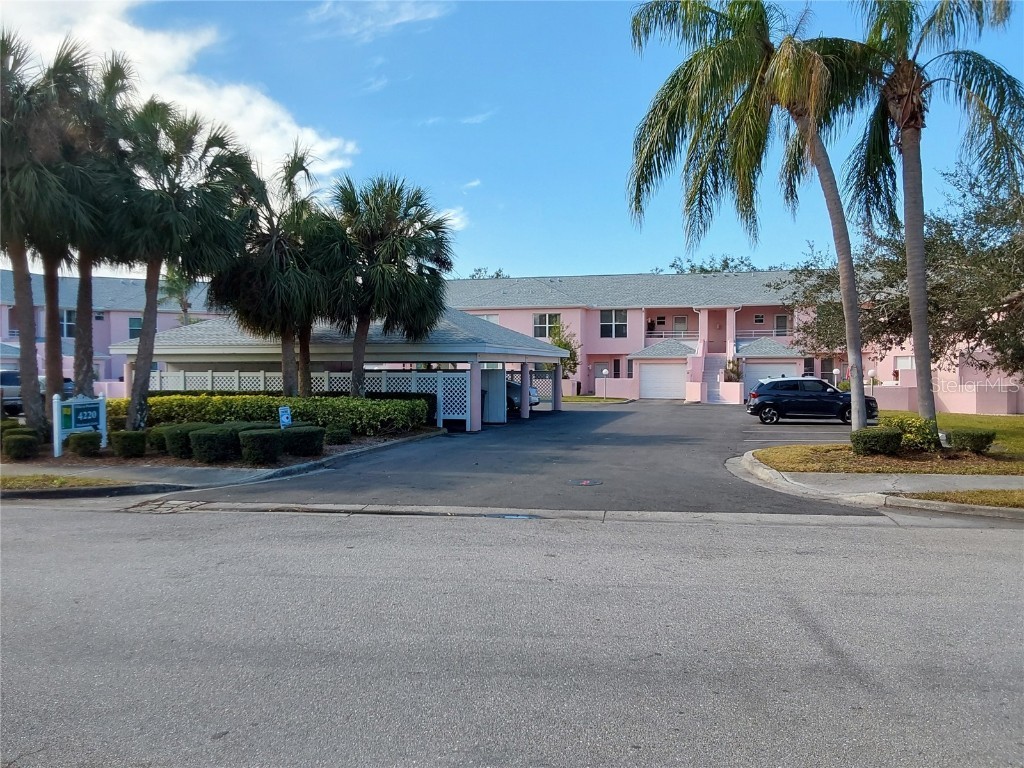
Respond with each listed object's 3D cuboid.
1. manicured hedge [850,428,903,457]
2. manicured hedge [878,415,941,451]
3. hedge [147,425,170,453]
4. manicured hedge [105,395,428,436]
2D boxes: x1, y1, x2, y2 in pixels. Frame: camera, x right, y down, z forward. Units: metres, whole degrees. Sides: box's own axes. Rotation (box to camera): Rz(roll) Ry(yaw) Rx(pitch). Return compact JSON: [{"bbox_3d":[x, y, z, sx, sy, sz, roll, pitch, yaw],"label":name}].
[{"bbox_3d":[7.218,1.128,16.426,0.800,0.490,0.750,0,1,8],"label":"manicured hedge"},{"bbox_3d":[8.410,1.011,17.524,1.080,0.680,0.900,0,1,8],"label":"manicured hedge"},{"bbox_3d":[-7.254,1.140,17.163,0.650,0.500,0.650,0,1,9],"label":"hedge"},{"bbox_3d":[-6.586,0.818,22.221,8.200,0.880,2.200,0,1,12],"label":"manicured hedge"}]

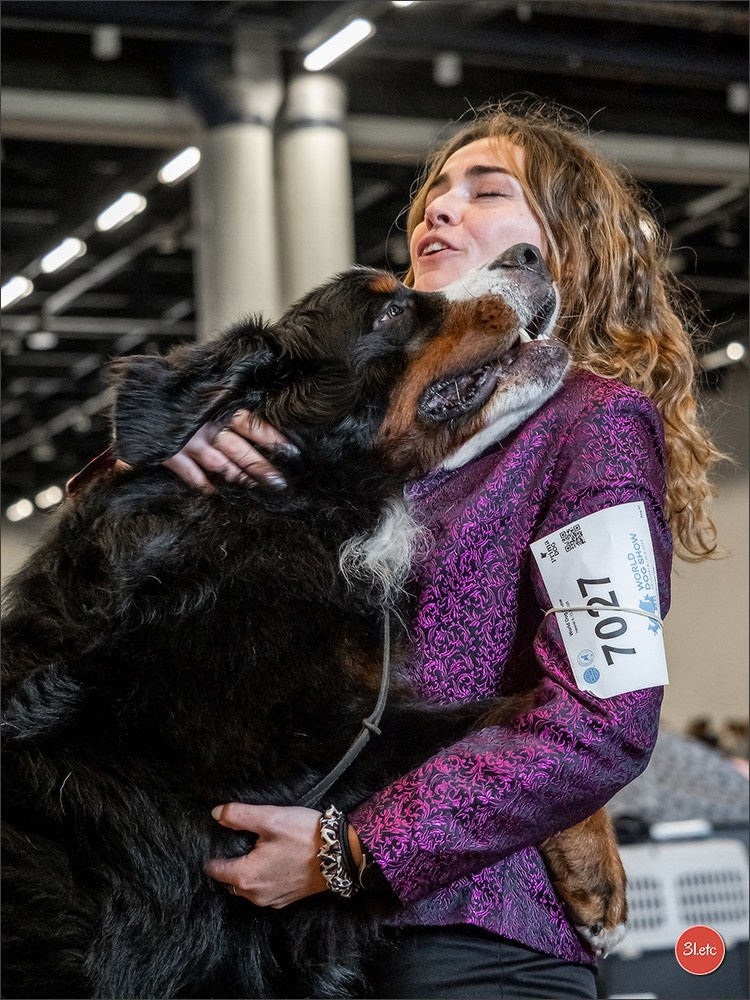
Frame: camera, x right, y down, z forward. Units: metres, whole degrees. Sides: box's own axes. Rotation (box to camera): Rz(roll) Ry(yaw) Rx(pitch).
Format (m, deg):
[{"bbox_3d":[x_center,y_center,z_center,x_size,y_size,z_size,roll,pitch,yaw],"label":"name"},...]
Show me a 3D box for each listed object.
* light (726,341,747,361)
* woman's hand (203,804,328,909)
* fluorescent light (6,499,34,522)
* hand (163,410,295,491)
[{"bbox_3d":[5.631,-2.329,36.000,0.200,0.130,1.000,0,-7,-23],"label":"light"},{"bbox_3d":[-0.102,0.336,2.180,0.125,0.100,0.085,-2,-6,-6],"label":"woman's hand"},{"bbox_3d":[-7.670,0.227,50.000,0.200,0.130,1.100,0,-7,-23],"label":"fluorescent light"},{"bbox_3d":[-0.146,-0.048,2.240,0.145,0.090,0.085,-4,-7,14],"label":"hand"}]

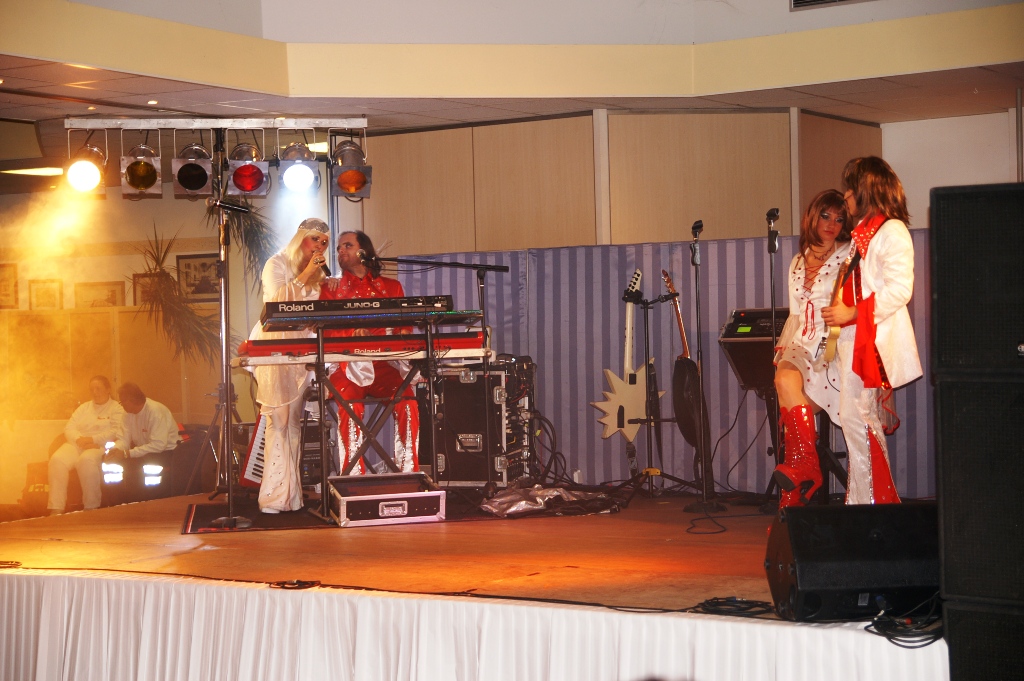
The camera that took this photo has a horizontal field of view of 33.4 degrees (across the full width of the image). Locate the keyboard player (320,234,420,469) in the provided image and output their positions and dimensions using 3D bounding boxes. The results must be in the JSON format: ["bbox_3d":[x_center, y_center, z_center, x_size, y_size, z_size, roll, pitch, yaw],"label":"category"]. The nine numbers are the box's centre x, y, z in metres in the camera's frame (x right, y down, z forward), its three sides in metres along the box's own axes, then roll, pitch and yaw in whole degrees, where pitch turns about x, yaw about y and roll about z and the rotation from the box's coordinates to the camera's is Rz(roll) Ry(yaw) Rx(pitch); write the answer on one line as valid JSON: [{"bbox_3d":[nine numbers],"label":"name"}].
[{"bbox_3d":[-0.823,0.161,9.850,0.580,1.600,0.680,-1,0,-9],"label":"keyboard player"}]

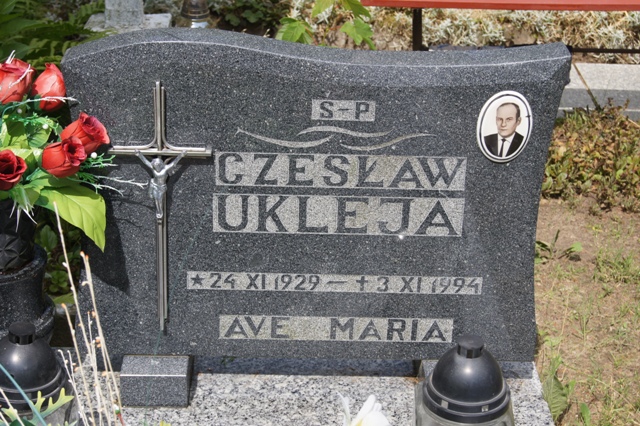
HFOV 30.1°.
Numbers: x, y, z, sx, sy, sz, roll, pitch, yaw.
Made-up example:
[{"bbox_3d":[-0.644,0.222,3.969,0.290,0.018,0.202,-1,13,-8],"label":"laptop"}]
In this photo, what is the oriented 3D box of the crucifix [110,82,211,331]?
[{"bbox_3d":[-0.307,-0.002,2.325,0.196,0.541,0.040,1,26,-2],"label":"crucifix"}]

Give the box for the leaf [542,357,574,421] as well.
[{"bbox_3d":[0.531,0.394,2.660,0.068,0.115,0.060,1,26,-2],"label":"leaf"}]

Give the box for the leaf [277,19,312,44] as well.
[{"bbox_3d":[-0.066,-0.471,3.100,0.095,0.060,0.060,1,26,-2],"label":"leaf"}]

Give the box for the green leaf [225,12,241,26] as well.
[{"bbox_3d":[-0.338,-0.748,4.600,0.062,0.040,0.050,1,26,-2],"label":"green leaf"}]

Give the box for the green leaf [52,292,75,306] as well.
[{"bbox_3d":[-0.621,0.209,2.880,0.070,0.030,0.055,1,26,-2],"label":"green leaf"}]

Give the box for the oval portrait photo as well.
[{"bbox_3d":[0.353,-0.166,2.277,0.108,0.148,0.010,1,26,-2],"label":"oval portrait photo"}]

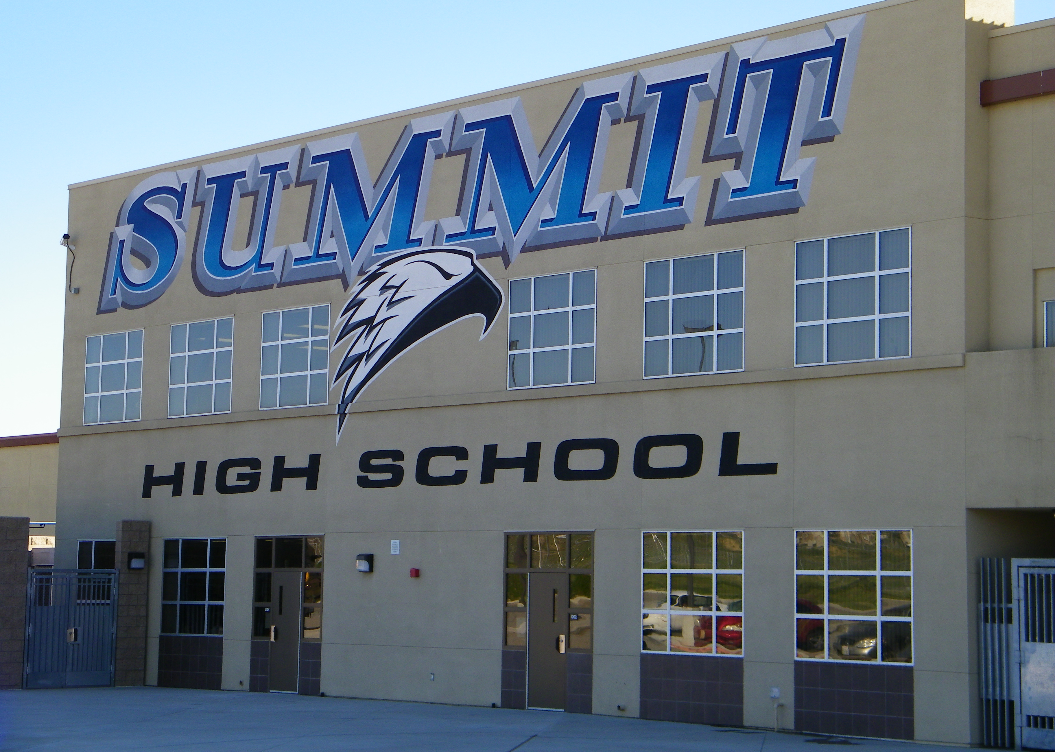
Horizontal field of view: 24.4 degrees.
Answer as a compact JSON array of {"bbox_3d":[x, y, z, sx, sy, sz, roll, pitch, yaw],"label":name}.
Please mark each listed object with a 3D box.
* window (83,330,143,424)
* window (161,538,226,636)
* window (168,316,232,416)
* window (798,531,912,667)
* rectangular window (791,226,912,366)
[{"bbox_3d":[-8.185,0.046,48.401,0.100,1.774,2.115,5,-7,-41],"label":"window"},{"bbox_3d":[-6.238,3.962,45.729,0.100,1.814,2.115,5,-7,-41],"label":"window"},{"bbox_3d":[-6.139,-0.134,46.060,0.100,1.774,2.115,5,-7,-41],"label":"window"},{"bbox_3d":[4.491,3.019,33.451,0.100,1.814,2.115,5,-7,-41],"label":"window"},{"bbox_3d":[4.531,-1.072,33.850,0.100,1.774,2.115,5,-7,-41],"label":"rectangular window"}]

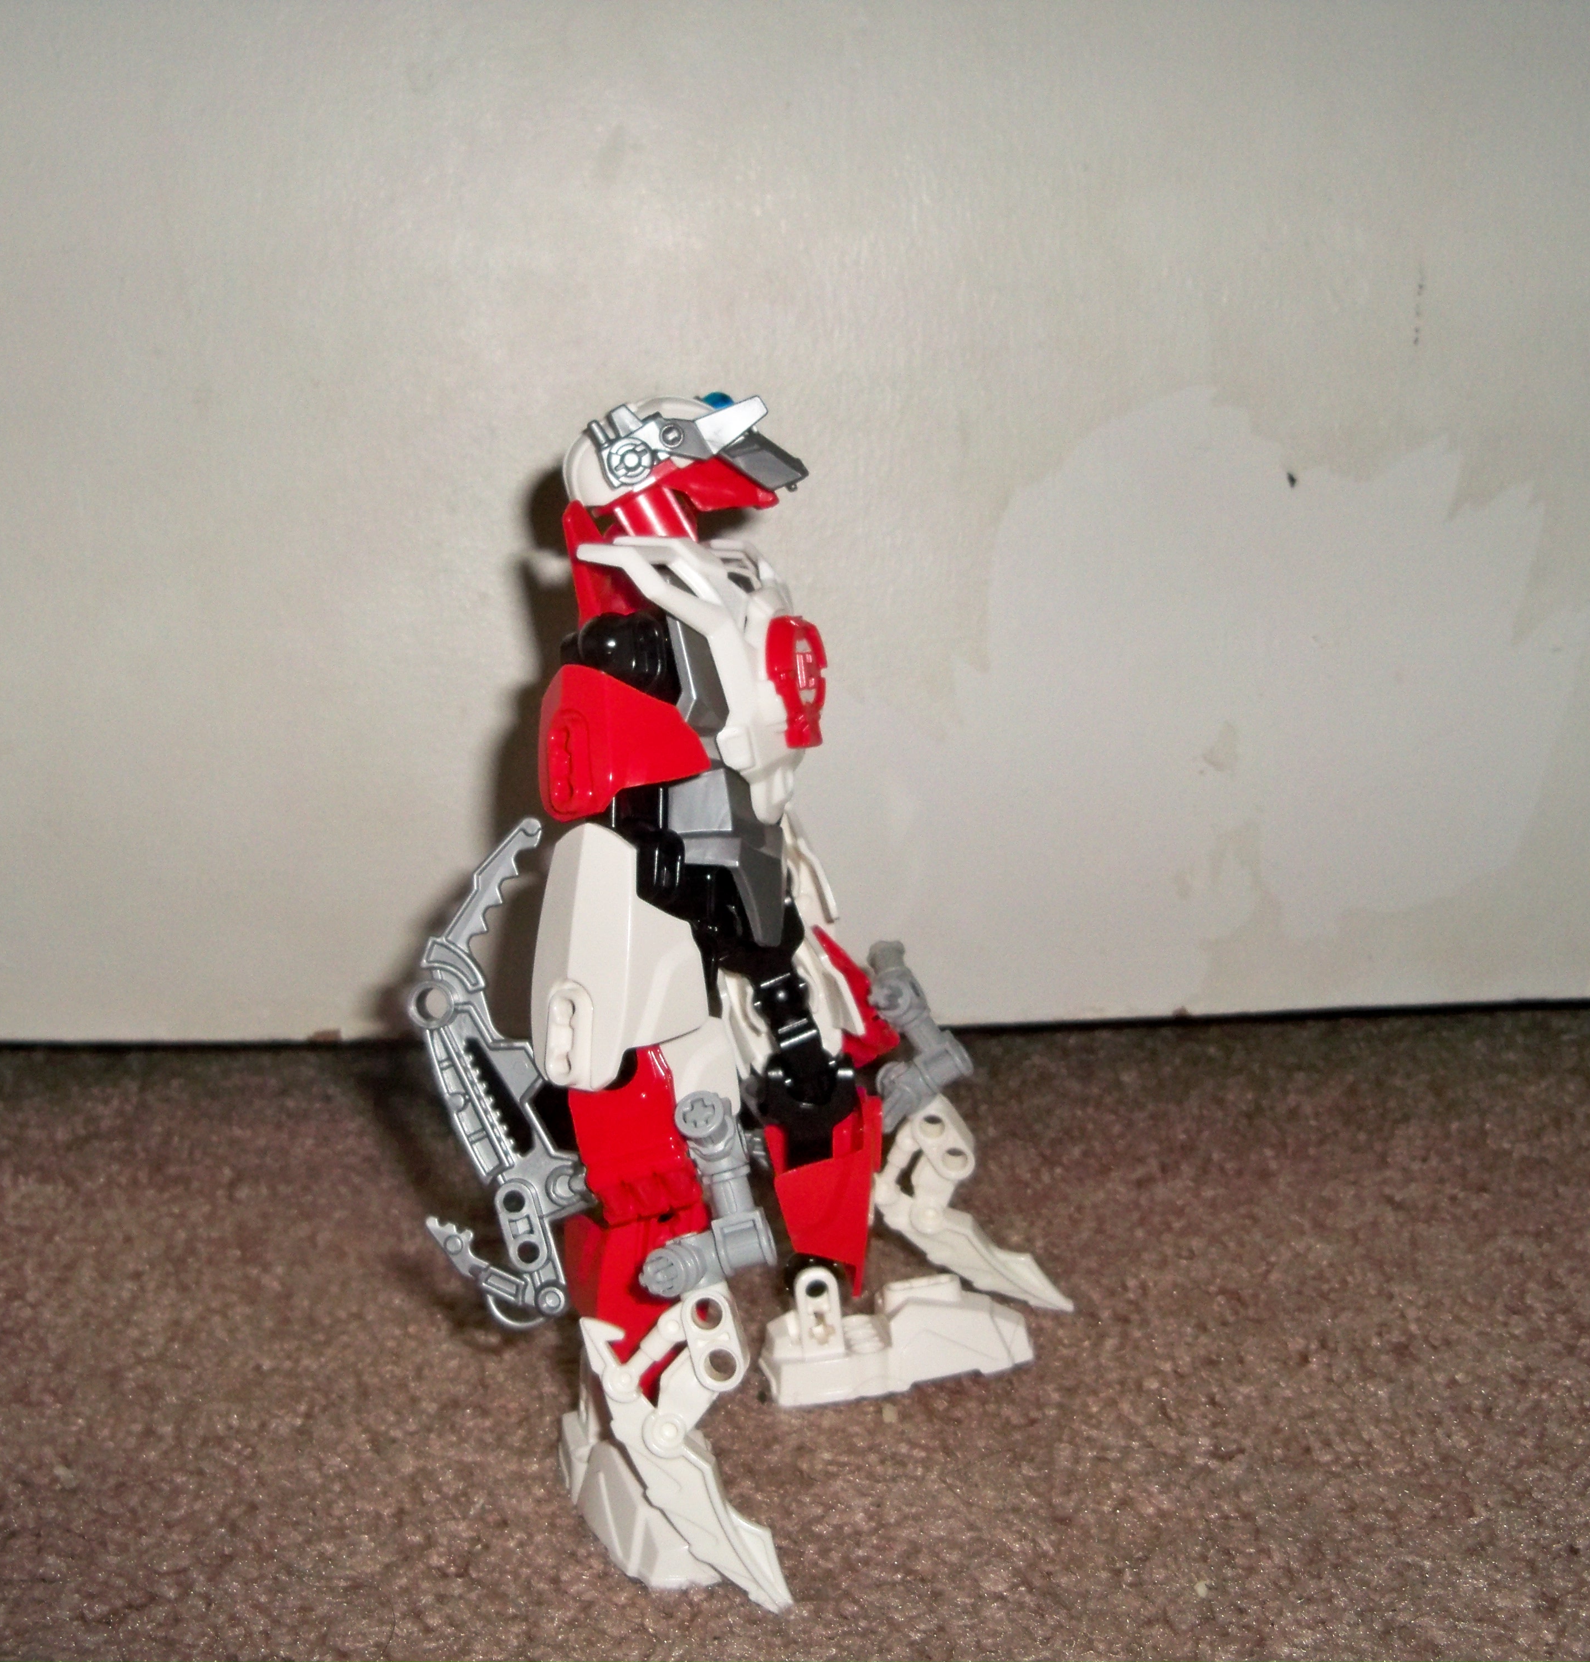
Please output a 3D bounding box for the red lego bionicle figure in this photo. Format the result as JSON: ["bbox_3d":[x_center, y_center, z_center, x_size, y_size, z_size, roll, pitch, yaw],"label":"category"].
[{"bbox_3d":[-0.006,0.018,0.386,0.087,0.185,0.126,4,12,22],"label":"red lego bionicle figure"}]

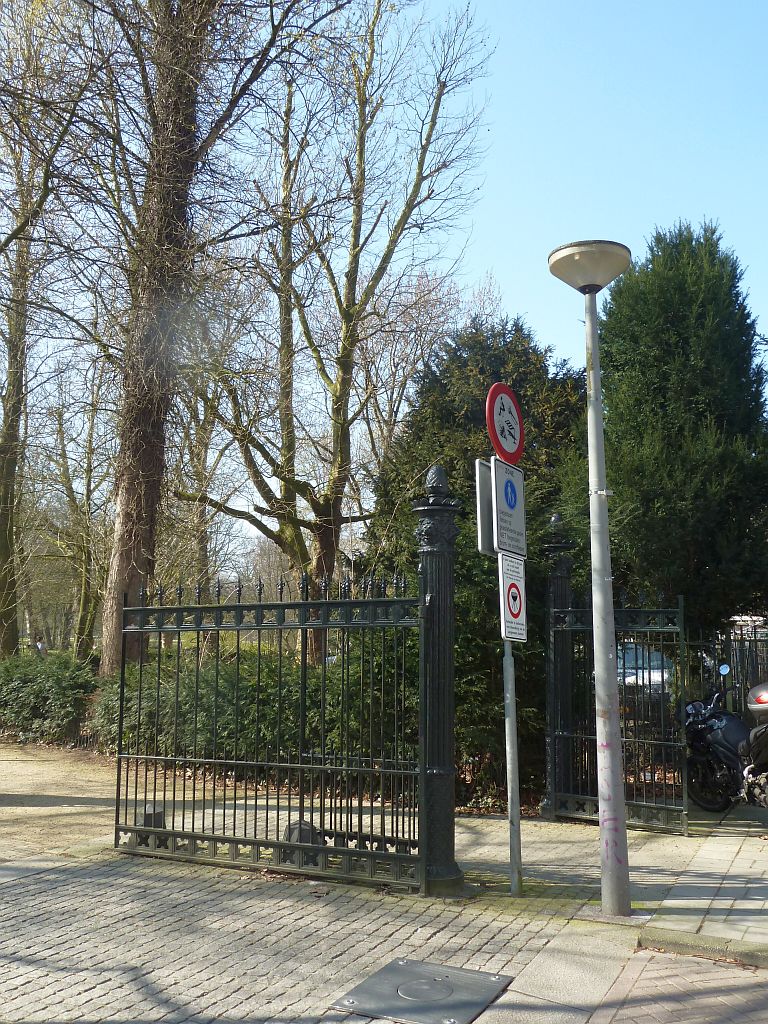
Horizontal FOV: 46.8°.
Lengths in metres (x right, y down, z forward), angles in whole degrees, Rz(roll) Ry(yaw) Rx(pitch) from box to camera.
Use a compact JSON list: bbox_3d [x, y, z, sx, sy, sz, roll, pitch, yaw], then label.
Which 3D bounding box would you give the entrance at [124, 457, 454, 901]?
[{"bbox_3d":[-0.818,1.213,6.813,3.011,2.924,0.330,-4,-9,25],"label":"entrance"}]

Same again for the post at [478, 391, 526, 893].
[{"bbox_3d":[0.877,0.807,6.202,0.170,3.521,0.610,-6,-10,33],"label":"post"}]

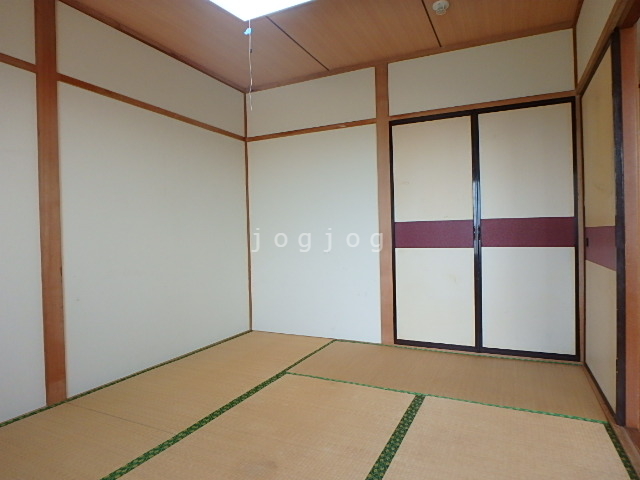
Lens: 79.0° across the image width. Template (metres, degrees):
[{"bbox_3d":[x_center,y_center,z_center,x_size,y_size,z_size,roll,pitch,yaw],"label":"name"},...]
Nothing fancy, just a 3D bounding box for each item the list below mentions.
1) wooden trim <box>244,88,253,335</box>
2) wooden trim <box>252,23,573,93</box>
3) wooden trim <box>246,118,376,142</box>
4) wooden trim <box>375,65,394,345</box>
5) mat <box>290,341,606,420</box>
[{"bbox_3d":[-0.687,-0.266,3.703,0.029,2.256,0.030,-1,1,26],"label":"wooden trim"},{"bbox_3d":[0.480,-1.411,3.112,2.620,0.042,0.032,0,1,26],"label":"wooden trim"},{"bbox_3d":[-0.116,-0.956,3.416,1.278,0.036,0.022,-1,1,26],"label":"wooden trim"},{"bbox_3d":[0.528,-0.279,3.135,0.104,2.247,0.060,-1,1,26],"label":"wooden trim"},{"bbox_3d":[0.742,0.876,2.557,1.758,0.040,0.877,-1,0,26],"label":"mat"}]

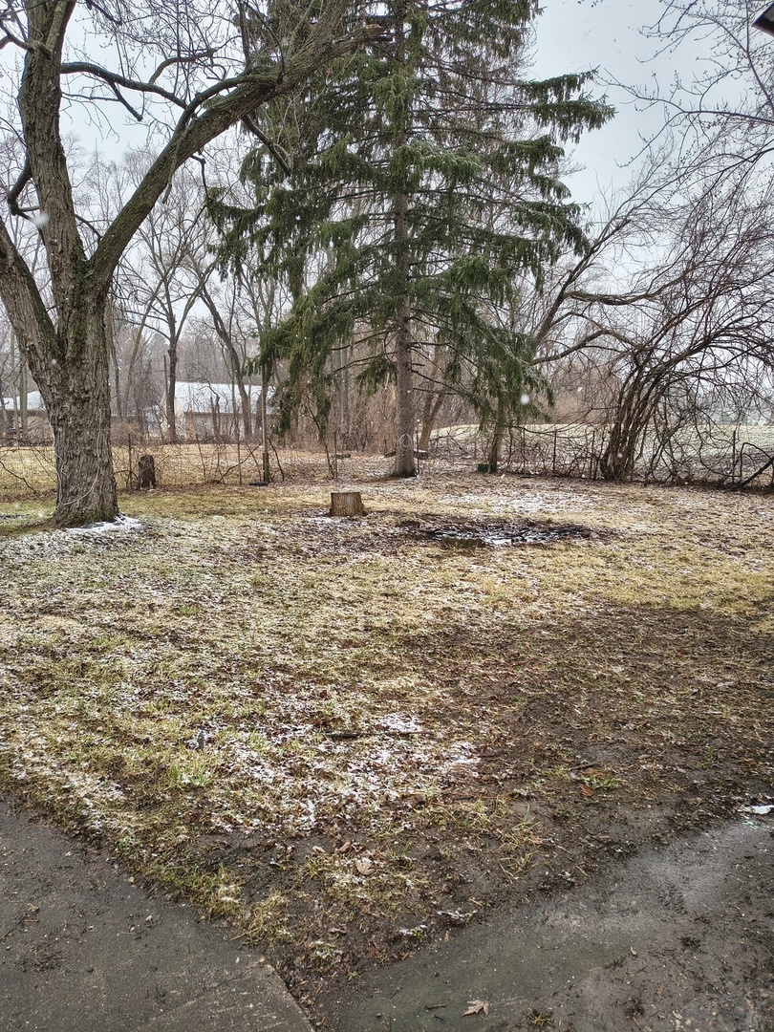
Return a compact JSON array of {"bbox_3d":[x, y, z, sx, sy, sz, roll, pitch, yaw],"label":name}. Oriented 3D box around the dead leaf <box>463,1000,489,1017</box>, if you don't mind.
[{"bbox_3d":[0.239,1.315,1.911,0.083,0.014,0.060,-2,8,-18],"label":"dead leaf"}]

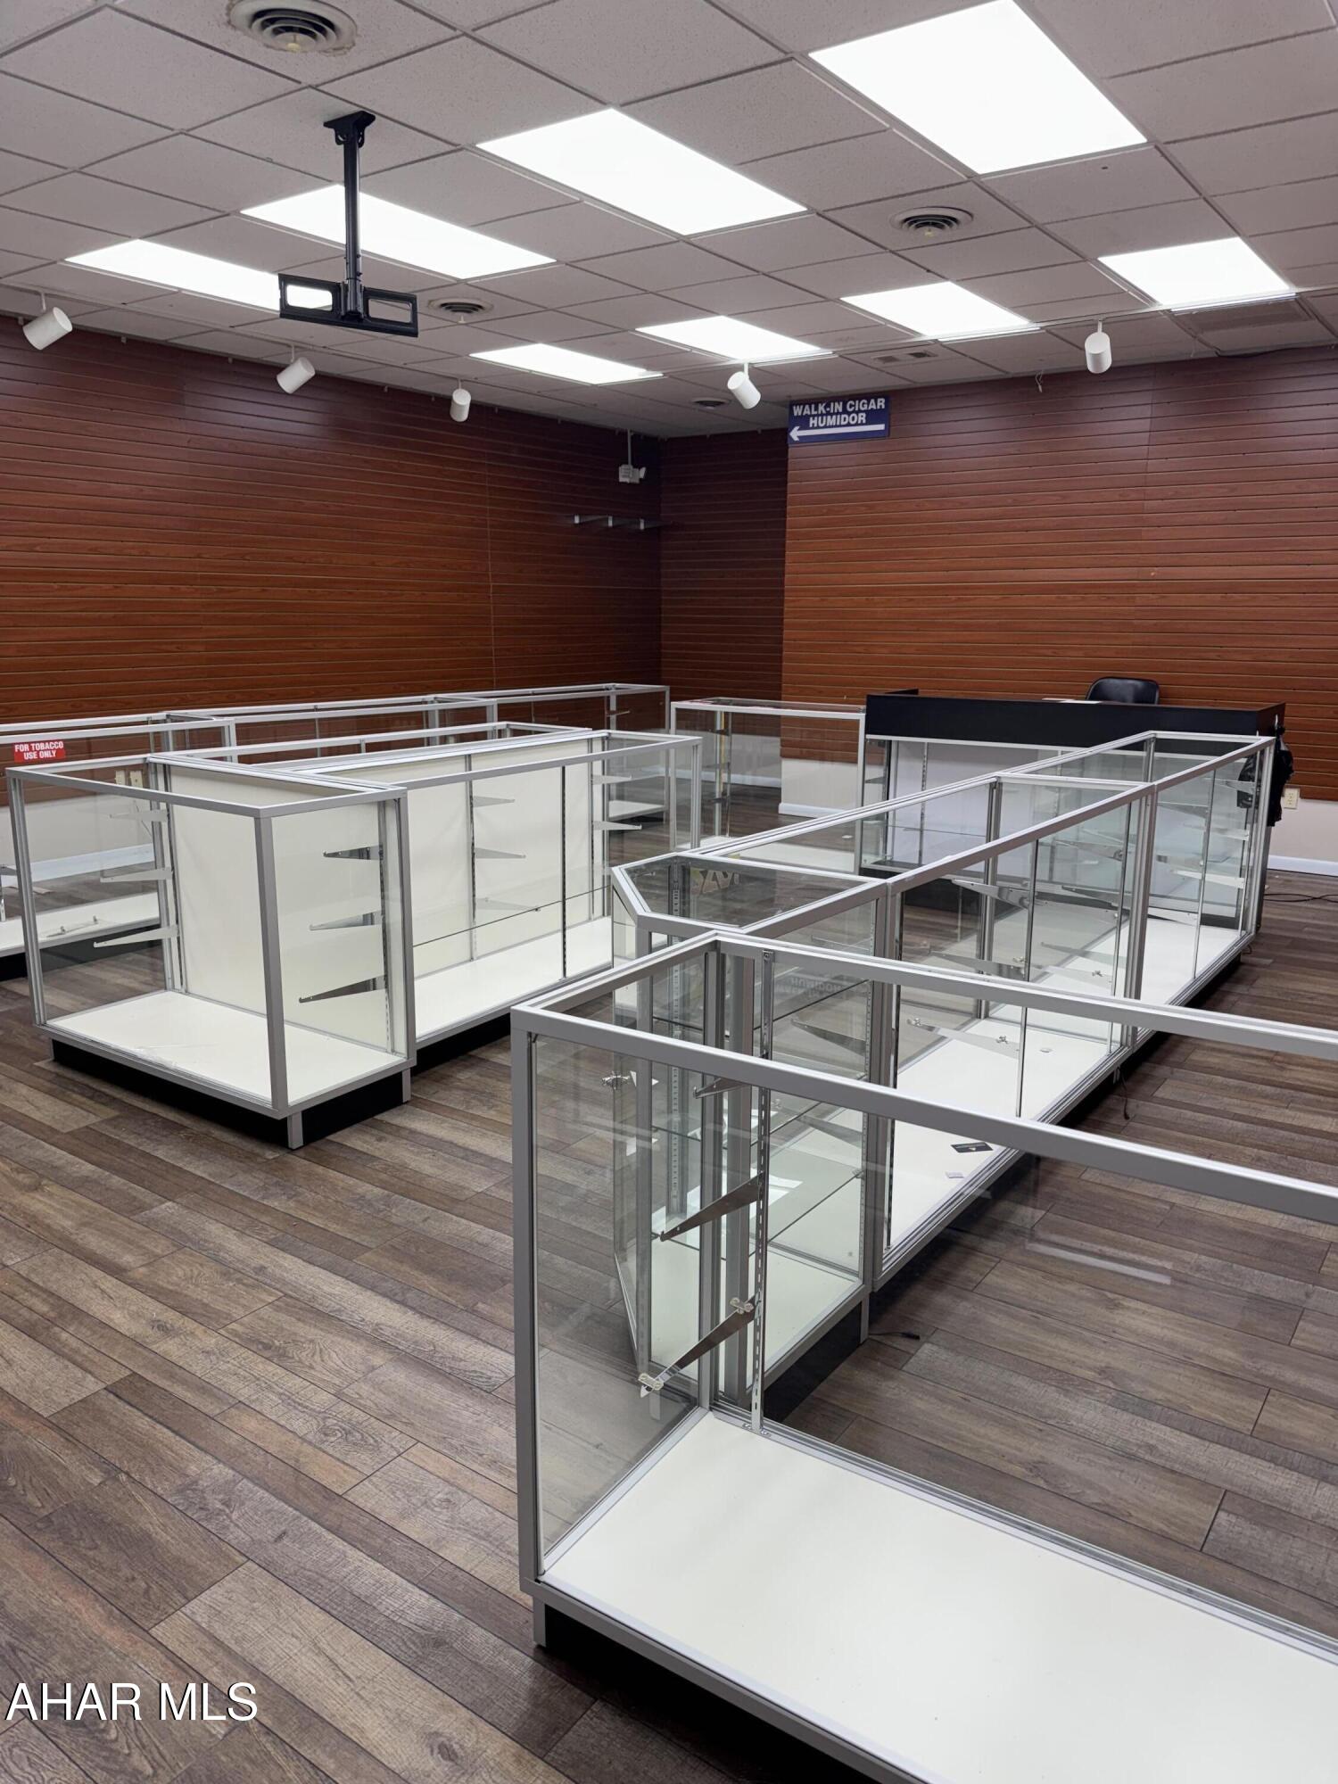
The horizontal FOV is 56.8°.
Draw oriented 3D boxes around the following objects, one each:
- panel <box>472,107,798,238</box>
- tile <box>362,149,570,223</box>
[{"bbox_3d":[-0.053,-2.463,4.279,0.600,0.030,1.200,10,16,35],"label":"panel"},{"bbox_3d":[-0.726,-2.488,4.386,0.600,0.020,0.600,10,16,35],"label":"tile"}]

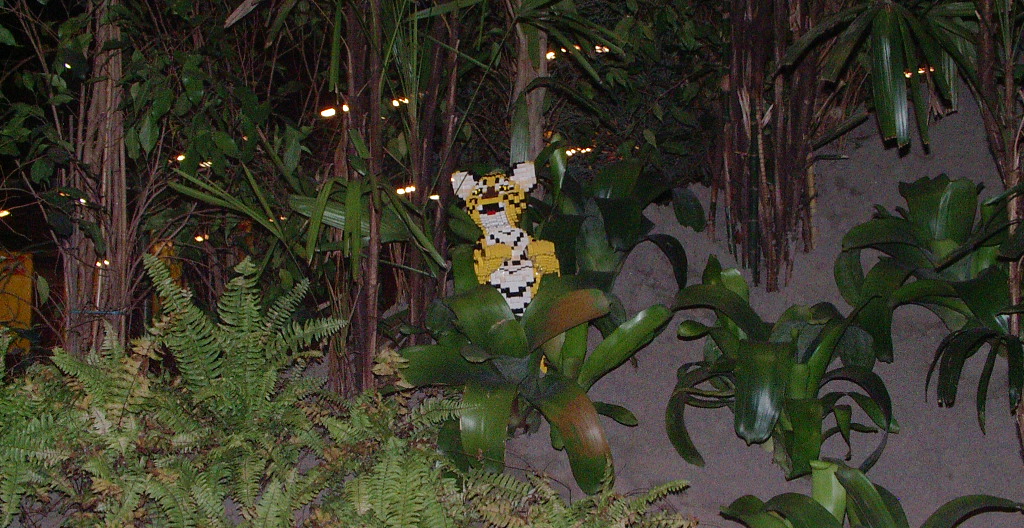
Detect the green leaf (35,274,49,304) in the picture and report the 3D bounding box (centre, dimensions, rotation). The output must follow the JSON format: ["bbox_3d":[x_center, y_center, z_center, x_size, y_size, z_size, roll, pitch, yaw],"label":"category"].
[{"bbox_3d":[-0.975,0.053,3.800,0.029,0.062,0.025,0,8,0],"label":"green leaf"}]

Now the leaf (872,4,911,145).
[{"bbox_3d":[0.753,-0.375,3.650,0.080,0.280,0.070,0,8,0],"label":"leaf"}]

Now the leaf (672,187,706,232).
[{"bbox_3d":[0.376,-0.115,3.880,0.070,0.097,0.035,0,8,0],"label":"leaf"}]

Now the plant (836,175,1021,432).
[{"bbox_3d":[0.846,0.080,3.700,0.390,0.470,0.380,0,8,0],"label":"plant"}]

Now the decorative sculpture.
[{"bbox_3d":[-0.007,-0.003,3.600,0.220,0.390,0.210,-4,8,9],"label":"decorative sculpture"}]

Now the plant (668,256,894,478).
[{"bbox_3d":[0.492,0.189,3.350,0.410,0.360,0.390,0,8,0],"label":"plant"}]

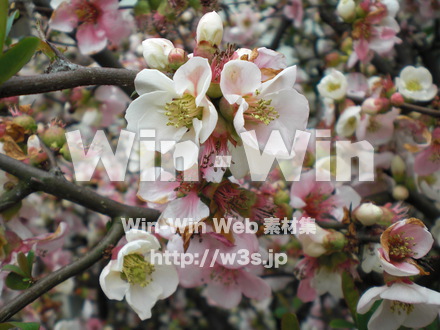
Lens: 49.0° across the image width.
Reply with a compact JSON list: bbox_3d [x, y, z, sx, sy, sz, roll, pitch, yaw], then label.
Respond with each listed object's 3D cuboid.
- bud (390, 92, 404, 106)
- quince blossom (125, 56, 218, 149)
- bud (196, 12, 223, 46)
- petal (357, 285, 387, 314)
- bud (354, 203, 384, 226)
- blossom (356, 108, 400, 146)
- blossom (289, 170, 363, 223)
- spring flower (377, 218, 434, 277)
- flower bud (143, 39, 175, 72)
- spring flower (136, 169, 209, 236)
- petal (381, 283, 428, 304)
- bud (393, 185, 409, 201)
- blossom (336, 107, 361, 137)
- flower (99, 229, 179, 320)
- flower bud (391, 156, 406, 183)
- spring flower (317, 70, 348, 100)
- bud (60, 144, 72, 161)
[{"bbox_3d":[0.131,-0.048,0.355,0.010,0.010,0.010,-12,9,-1],"label":"bud"},{"bbox_3d":[-0.025,-0.033,0.250,0.044,0.046,0.023,5,14,27],"label":"quince blossom"},{"bbox_3d":[-0.005,-0.075,0.265,0.013,0.019,0.013,7,6,1],"label":"bud"},{"bbox_3d":[0.088,0.078,0.280,0.020,0.007,0.016,-42,12,-15],"label":"petal"},{"bbox_3d":[0.096,0.032,0.310,0.019,0.015,0.015,6,-12,-12],"label":"bud"},{"bbox_3d":[0.134,-0.032,0.410,0.035,0.032,0.022,3,10,17],"label":"blossom"},{"bbox_3d":[0.066,0.020,0.310,0.041,0.030,0.020,-1,-18,-6],"label":"blossom"},{"bbox_3d":[0.112,0.050,0.290,0.031,0.032,0.022,-3,-23,-15],"label":"spring flower"},{"bbox_3d":[-0.032,-0.057,0.250,0.015,0.016,0.015,-20,3,13],"label":"flower bud"},{"bbox_3d":[-0.026,0.020,0.270,0.038,0.034,0.020,2,9,11],"label":"spring flower"},{"bbox_3d":[0.106,0.074,0.277,0.025,0.007,0.018,-2,37,-2],"label":"petal"},{"bbox_3d":[0.142,0.022,0.380,0.013,0.013,0.013,3,15,11],"label":"bud"},{"bbox_3d":[0.117,-0.040,0.440,0.024,0.028,0.019,6,-6,31],"label":"blossom"},{"bbox_3d":[-0.043,0.057,0.255,0.041,0.040,0.022,-3,12,-17],"label":"flower"},{"bbox_3d":[0.139,0.003,0.375,0.012,0.022,0.012,-5,6,0],"label":"flower bud"},{"bbox_3d":[0.084,-0.059,0.360,0.022,0.022,0.016,3,-14,13],"label":"spring flower"},{"bbox_3d":[-0.105,-0.009,0.330,0.009,0.013,0.009,0,10,0],"label":"bud"}]

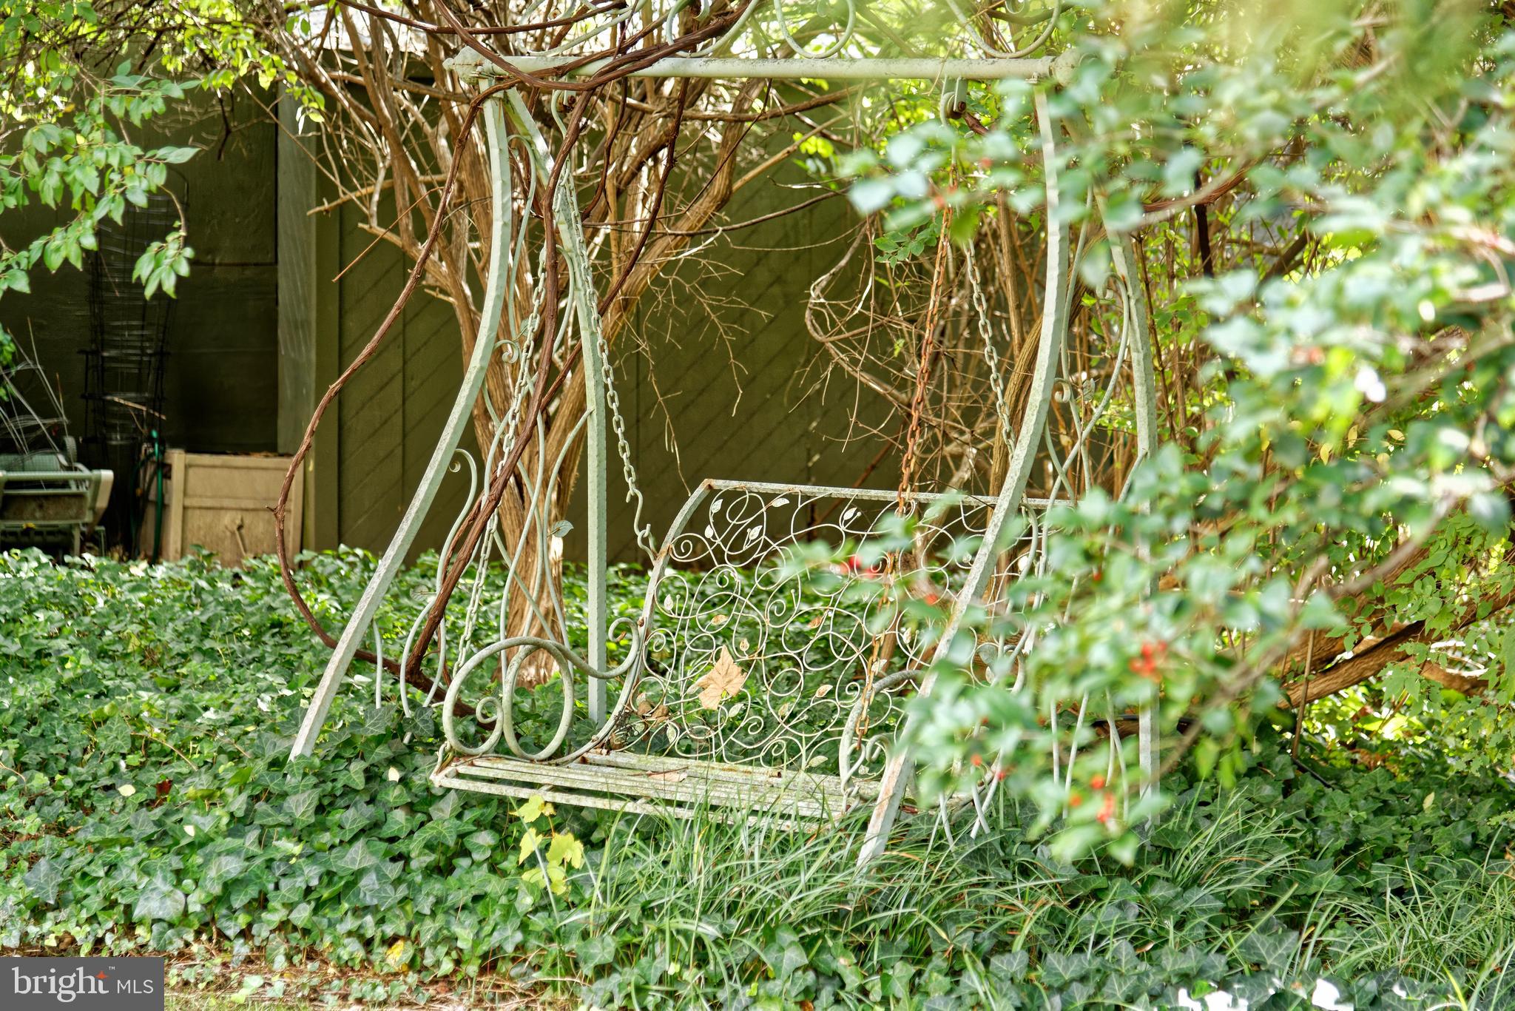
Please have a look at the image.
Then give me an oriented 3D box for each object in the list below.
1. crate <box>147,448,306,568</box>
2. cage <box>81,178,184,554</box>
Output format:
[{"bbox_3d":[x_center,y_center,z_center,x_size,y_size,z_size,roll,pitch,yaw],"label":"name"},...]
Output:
[{"bbox_3d":[-2.143,0.036,16.100,0.520,0.520,0.490,1,3,-20],"label":"crate"},{"bbox_3d":[-2.564,-0.560,16.400,0.400,1.540,0.380,0,3,-9],"label":"cage"}]

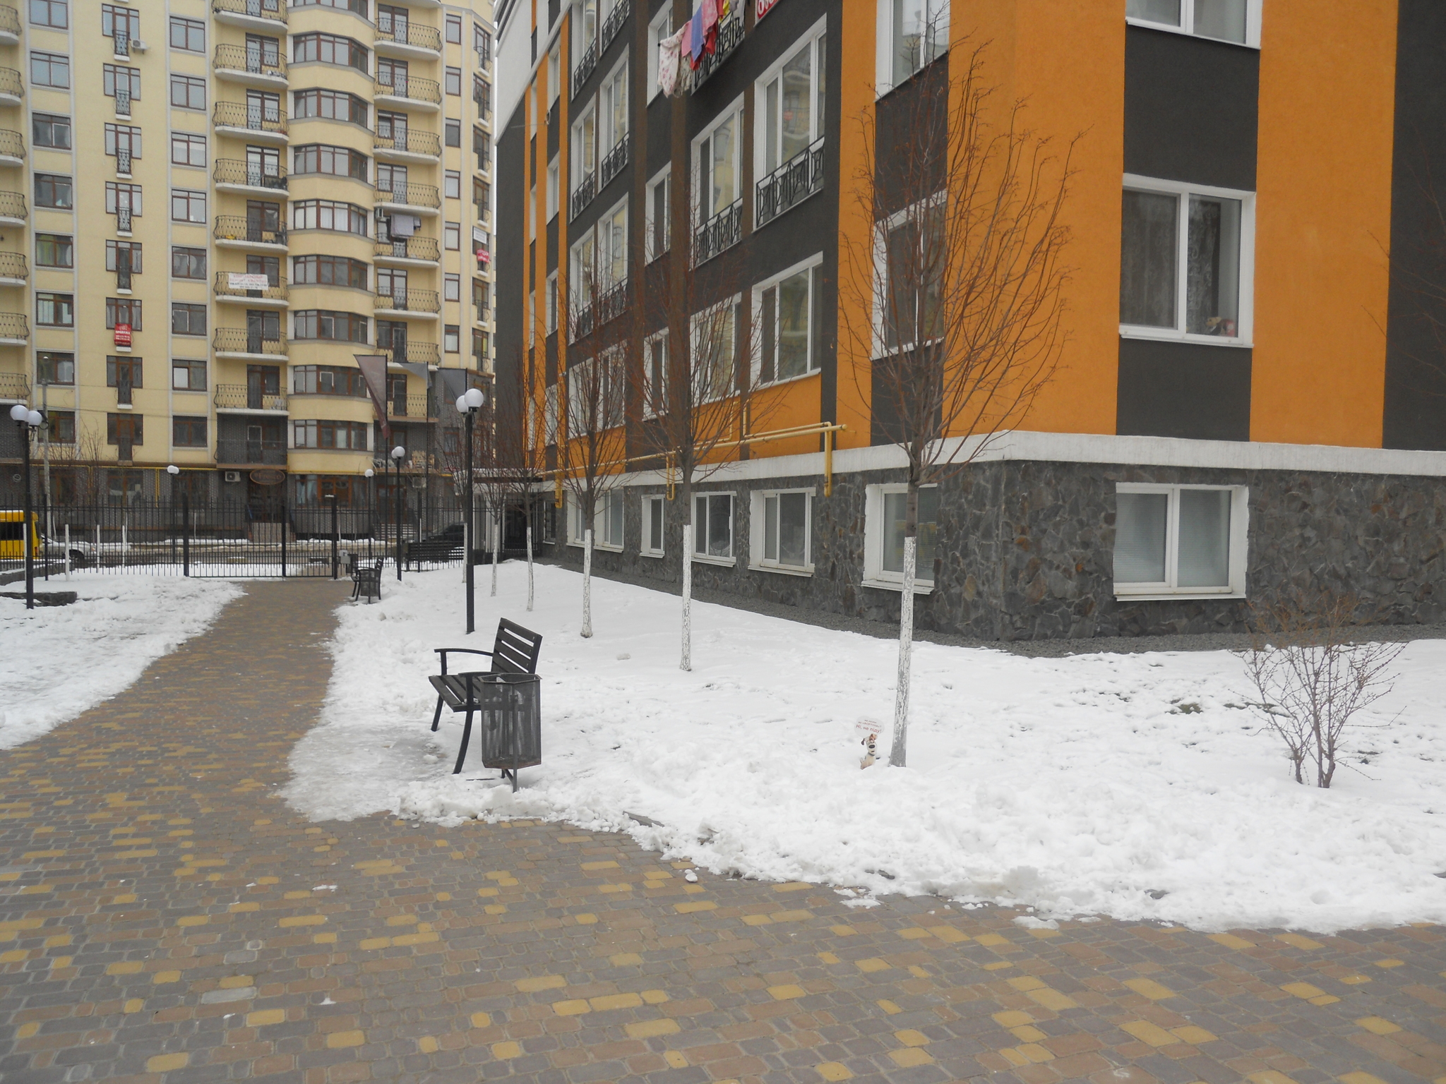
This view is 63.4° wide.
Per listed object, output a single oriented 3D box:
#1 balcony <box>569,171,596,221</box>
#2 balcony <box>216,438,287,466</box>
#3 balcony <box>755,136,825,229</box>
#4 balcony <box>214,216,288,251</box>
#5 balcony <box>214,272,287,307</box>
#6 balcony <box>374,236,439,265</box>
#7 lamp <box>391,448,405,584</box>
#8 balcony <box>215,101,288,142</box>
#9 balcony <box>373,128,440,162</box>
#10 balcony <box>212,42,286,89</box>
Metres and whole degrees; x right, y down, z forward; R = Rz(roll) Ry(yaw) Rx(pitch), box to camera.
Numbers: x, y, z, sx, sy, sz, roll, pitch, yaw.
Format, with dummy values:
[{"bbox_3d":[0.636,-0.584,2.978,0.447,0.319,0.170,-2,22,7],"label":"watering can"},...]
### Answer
[{"bbox_3d":[-3.418,-8.525,29.053,0.100,0.690,2.582,0,1,-19],"label":"balcony"},{"bbox_3d":[-25.518,-4.752,63.304,3.600,1.430,1.200,0,1,-27],"label":"balcony"},{"bbox_3d":[0.948,-5.009,16.576,0.100,0.666,2.475,0,1,-19],"label":"balcony"},{"bbox_3d":[-25.428,-16.620,63.006,3.600,1.430,1.200,0,1,-27],"label":"balcony"},{"bbox_3d":[-25.596,-13.607,63.547,3.681,1.520,1.350,0,2,-27],"label":"balcony"},{"bbox_3d":[-18.145,-16.705,67.126,3.600,1.430,1.200,0,1,-27],"label":"balcony"},{"bbox_3d":[-7.457,-0.659,27.063,0.260,3.100,1.100,0,1,-19],"label":"lamp"},{"bbox_3d":[-24.888,-22.200,62.044,3.745,1.480,1.200,0,1,-26],"label":"balcony"},{"bbox_3d":[-18.104,-22.713,66.973,3.600,1.430,1.200,0,1,-27],"label":"balcony"},{"bbox_3d":[-25.366,-25.529,62.779,3.600,1.430,1.200,0,1,-27],"label":"balcony"}]

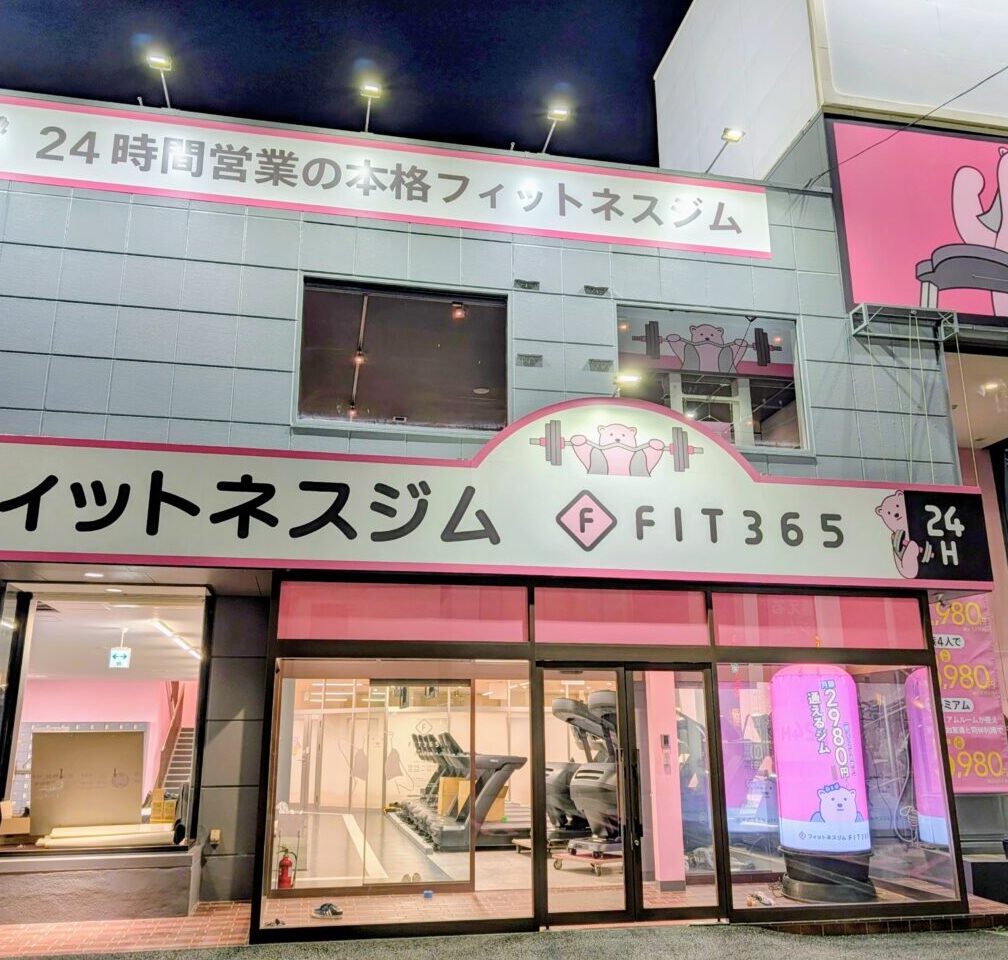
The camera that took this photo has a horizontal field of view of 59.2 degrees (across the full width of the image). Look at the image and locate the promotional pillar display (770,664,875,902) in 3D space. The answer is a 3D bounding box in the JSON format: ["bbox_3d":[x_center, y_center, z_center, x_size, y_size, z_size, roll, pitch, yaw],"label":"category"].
[{"bbox_3d":[3.098,2.880,8.716,0.860,2.140,0.860,1,-14,-3],"label":"promotional pillar display"}]

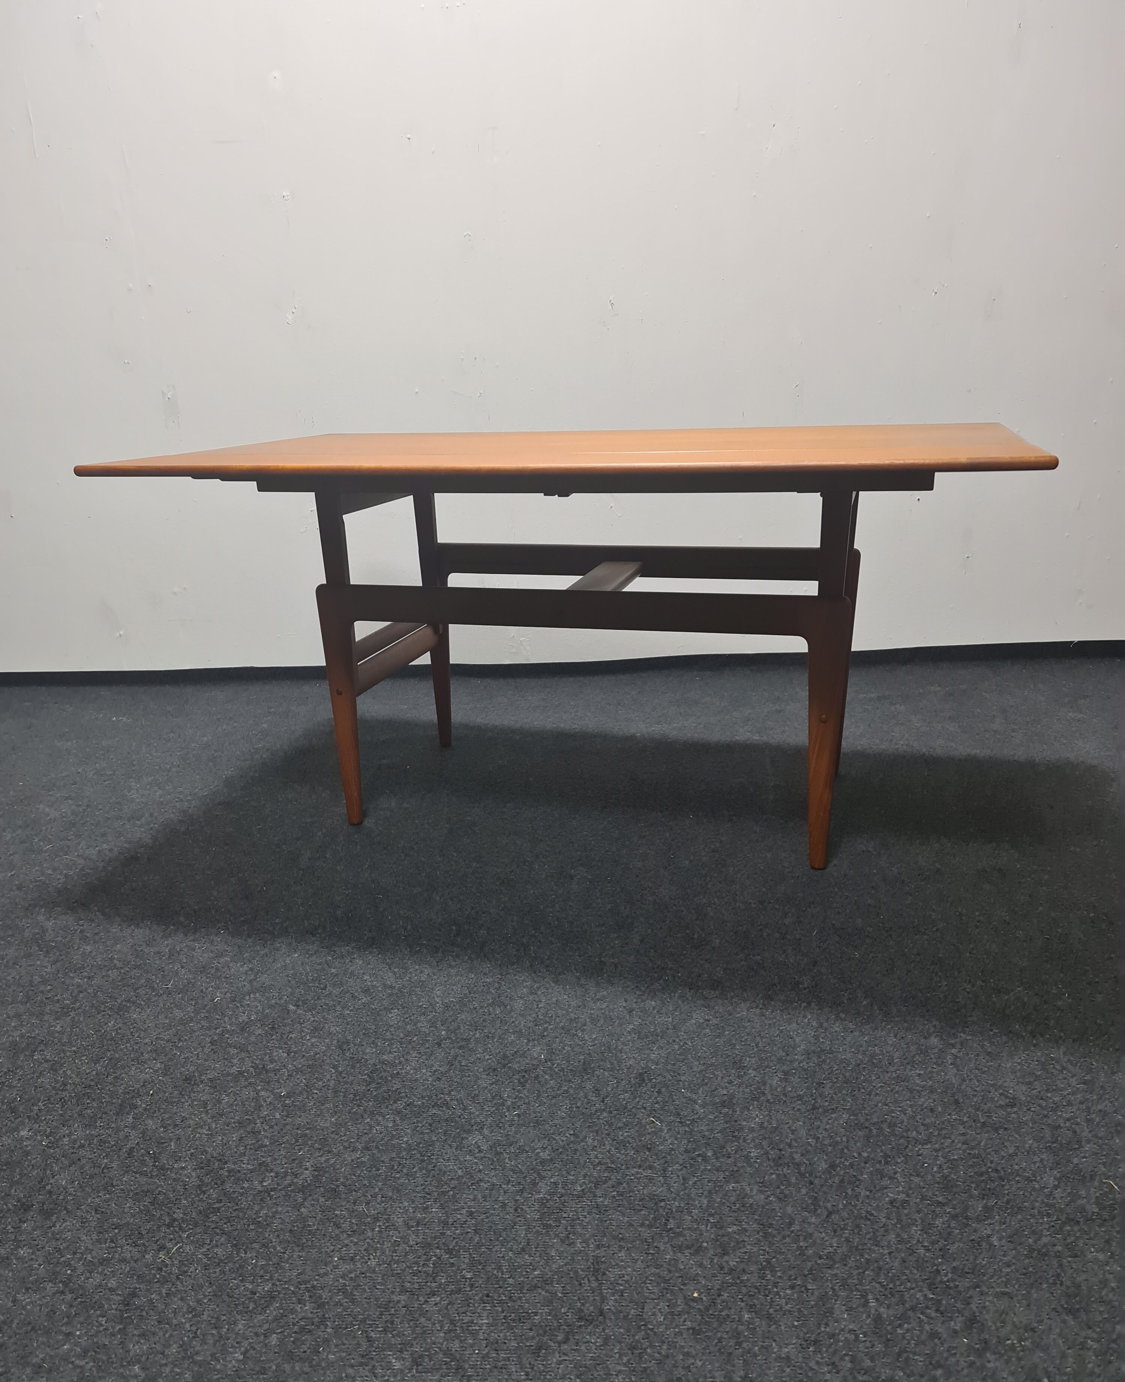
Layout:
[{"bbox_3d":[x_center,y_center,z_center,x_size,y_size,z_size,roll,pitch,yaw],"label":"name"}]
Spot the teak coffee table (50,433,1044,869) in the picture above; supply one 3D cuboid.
[{"bbox_3d":[0.048,-0.121,2.116,1.518,0.714,0.884,3,17,16],"label":"teak coffee table"}]

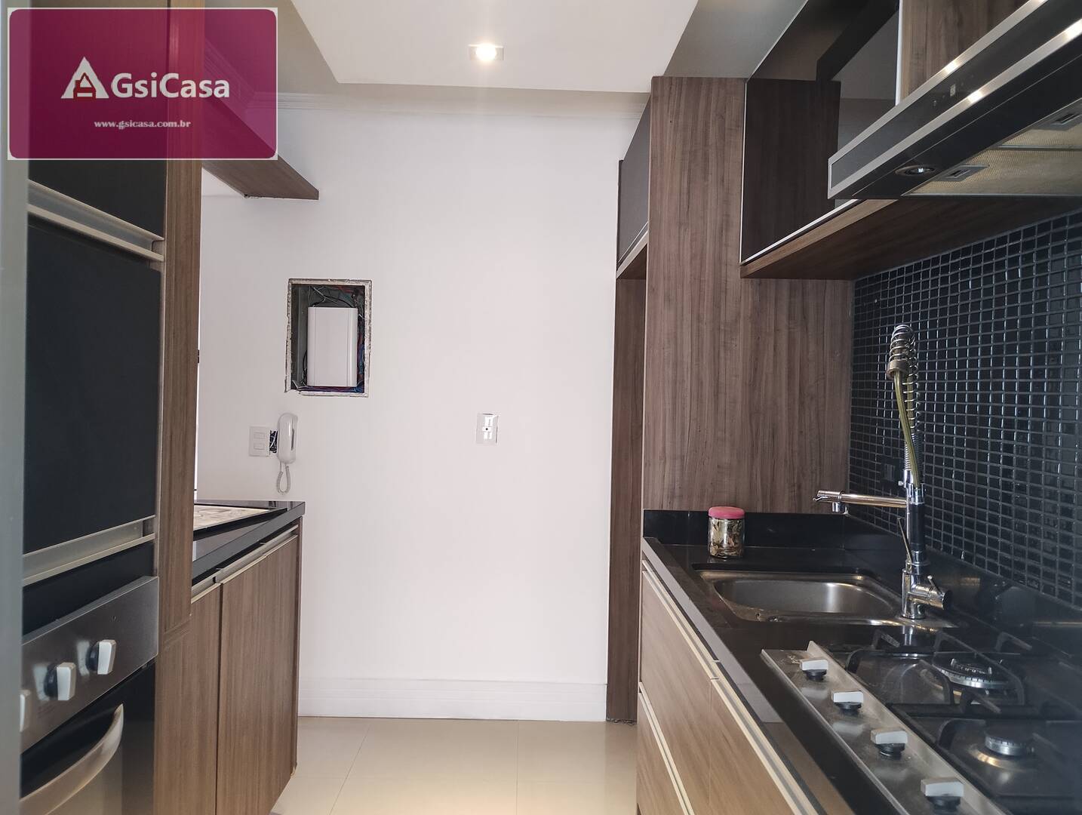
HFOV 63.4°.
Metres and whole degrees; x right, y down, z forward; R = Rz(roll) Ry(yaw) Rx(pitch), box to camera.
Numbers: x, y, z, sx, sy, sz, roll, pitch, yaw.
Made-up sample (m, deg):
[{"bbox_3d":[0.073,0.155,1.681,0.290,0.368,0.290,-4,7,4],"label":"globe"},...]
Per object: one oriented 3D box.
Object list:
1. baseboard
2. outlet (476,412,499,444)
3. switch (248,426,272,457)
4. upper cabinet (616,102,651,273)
[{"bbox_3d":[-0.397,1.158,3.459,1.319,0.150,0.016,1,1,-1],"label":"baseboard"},{"bbox_3d":[-0.212,0.085,3.444,0.078,0.118,0.011,1,1,-1],"label":"outlet"},{"bbox_3d":[-1.103,0.134,3.431,0.077,0.118,0.011,1,1,-1],"label":"switch"},{"bbox_3d":[0.586,-0.725,3.016,0.550,0.442,0.841,1,1,-1],"label":"upper cabinet"}]

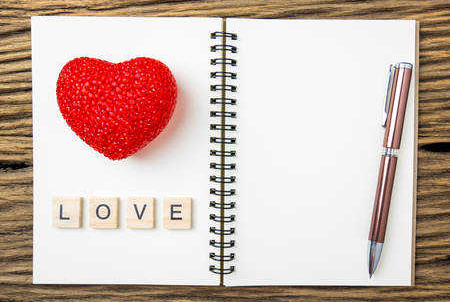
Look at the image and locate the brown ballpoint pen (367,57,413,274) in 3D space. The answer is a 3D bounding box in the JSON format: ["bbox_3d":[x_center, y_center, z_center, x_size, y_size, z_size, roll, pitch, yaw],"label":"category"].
[{"bbox_3d":[0.104,0.013,0.353,0.013,0.011,0.141,9,92,0],"label":"brown ballpoint pen"}]

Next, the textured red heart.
[{"bbox_3d":[-0.067,-0.026,0.338,0.074,0.040,0.064,1,92,0],"label":"textured red heart"}]

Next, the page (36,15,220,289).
[{"bbox_3d":[-0.065,0.001,0.360,0.123,0.002,0.176,1,92,0],"label":"page"}]

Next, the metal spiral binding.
[{"bbox_3d":[-0.002,0.002,0.358,0.017,0.014,0.158,1,92,0],"label":"metal spiral binding"}]

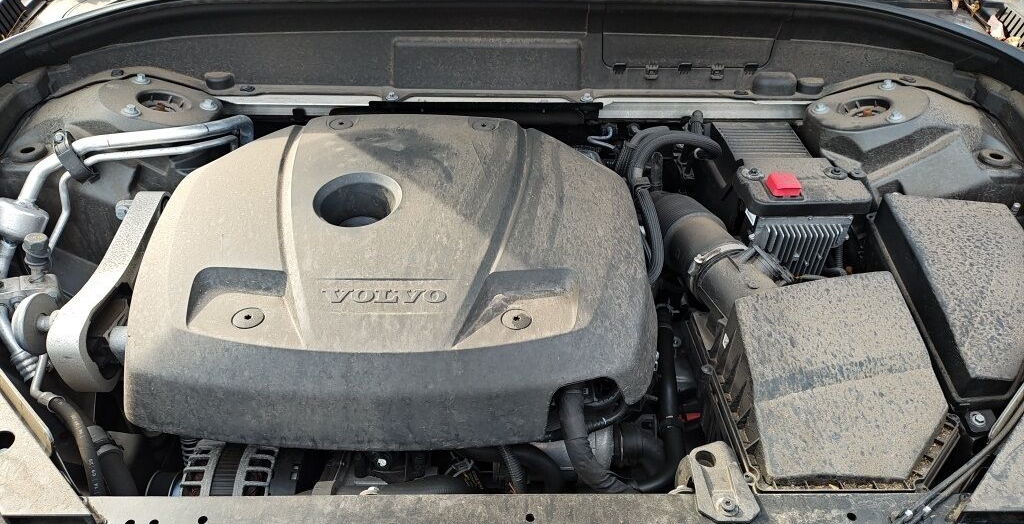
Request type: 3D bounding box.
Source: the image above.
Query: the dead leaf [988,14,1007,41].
[{"bbox_3d":[0.781,-0.377,1.190,0.026,0.036,0.025,0,39,0],"label":"dead leaf"}]

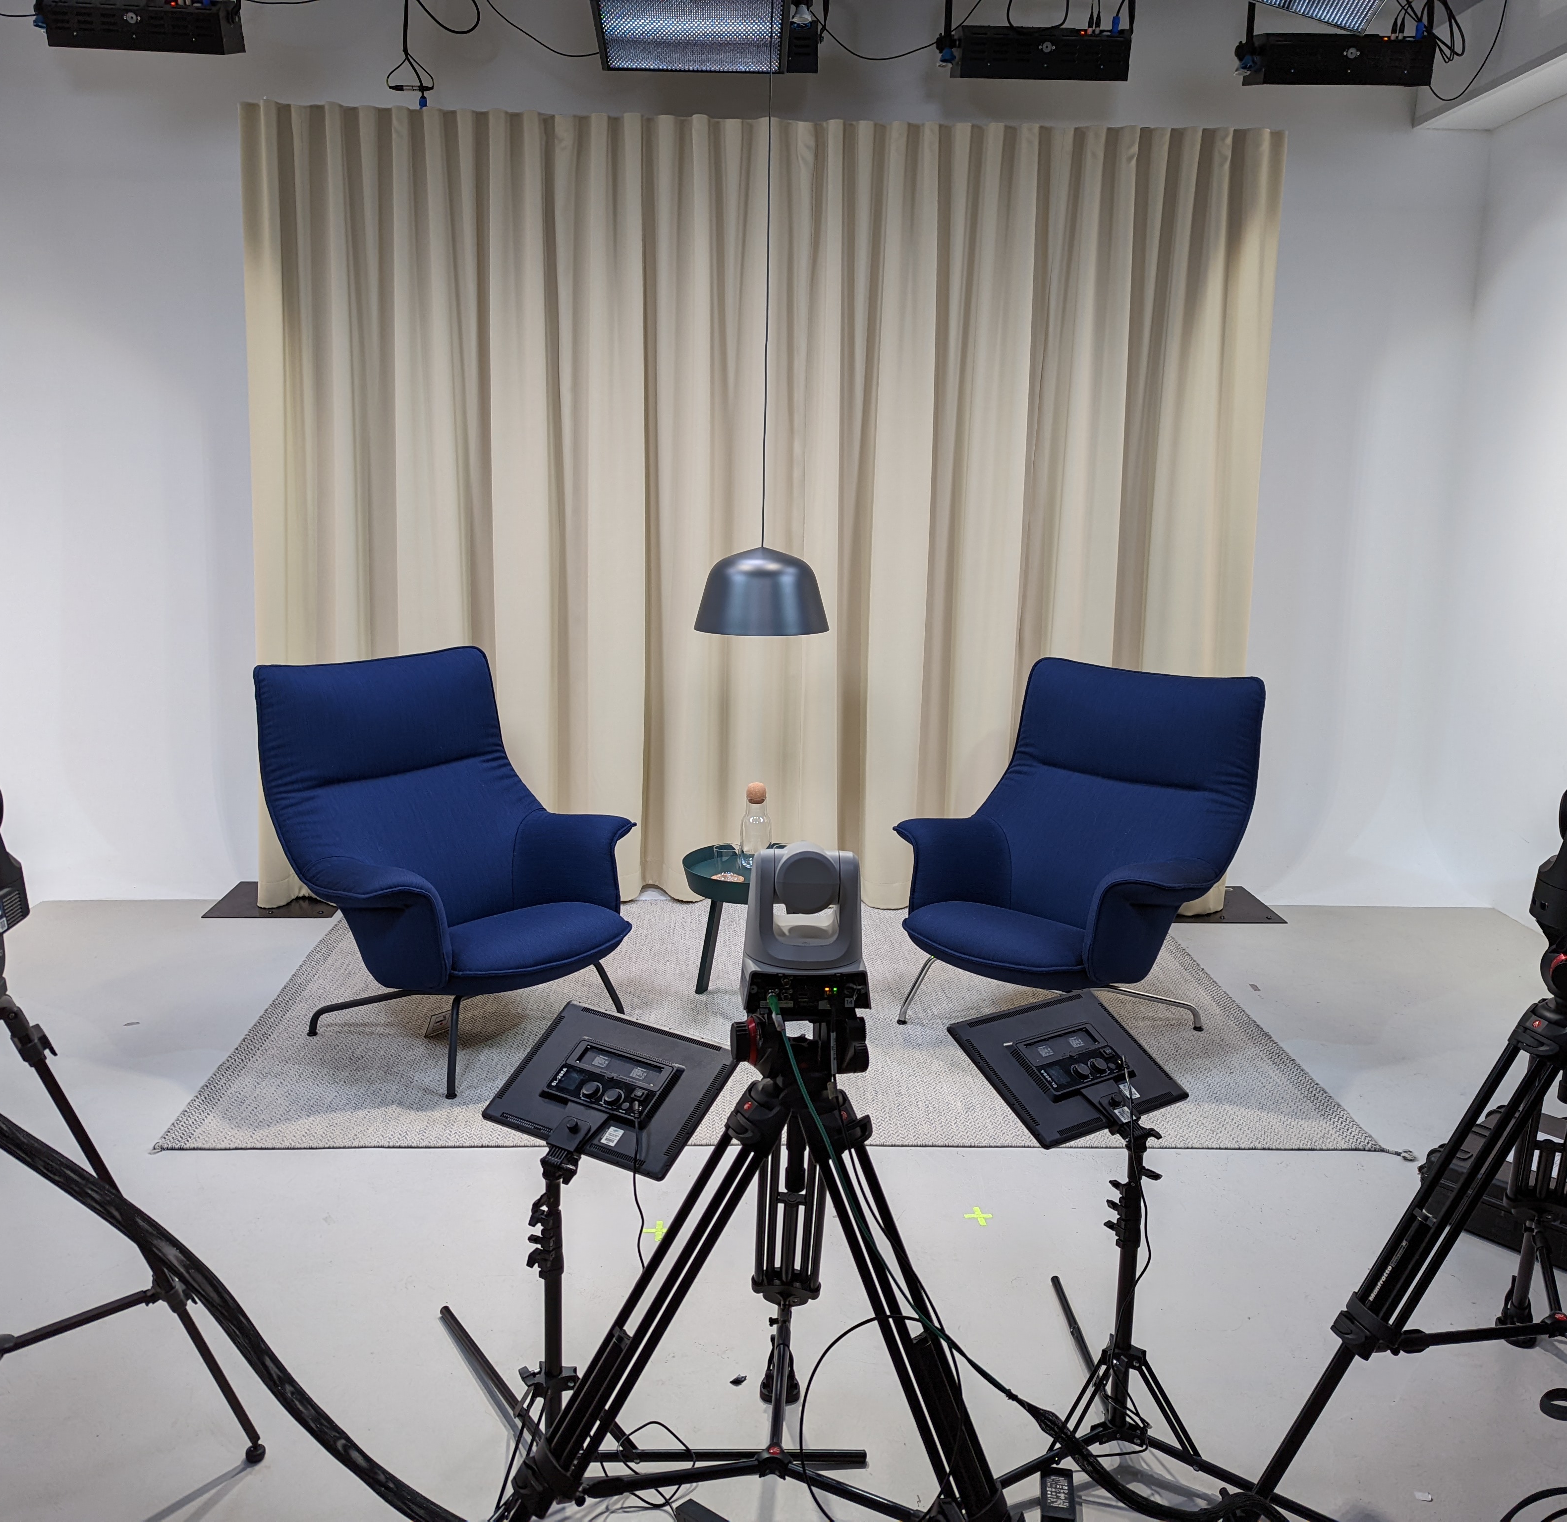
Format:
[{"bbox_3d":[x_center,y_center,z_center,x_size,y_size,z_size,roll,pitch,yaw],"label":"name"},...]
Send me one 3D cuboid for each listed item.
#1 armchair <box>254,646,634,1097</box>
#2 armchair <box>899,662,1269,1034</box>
[{"bbox_3d":[-0.930,0.263,4.018,0.890,1.040,0.730,12,15,42],"label":"armchair"},{"bbox_3d":[0.828,0.281,4.101,0.730,1.040,0.890,10,15,39],"label":"armchair"}]

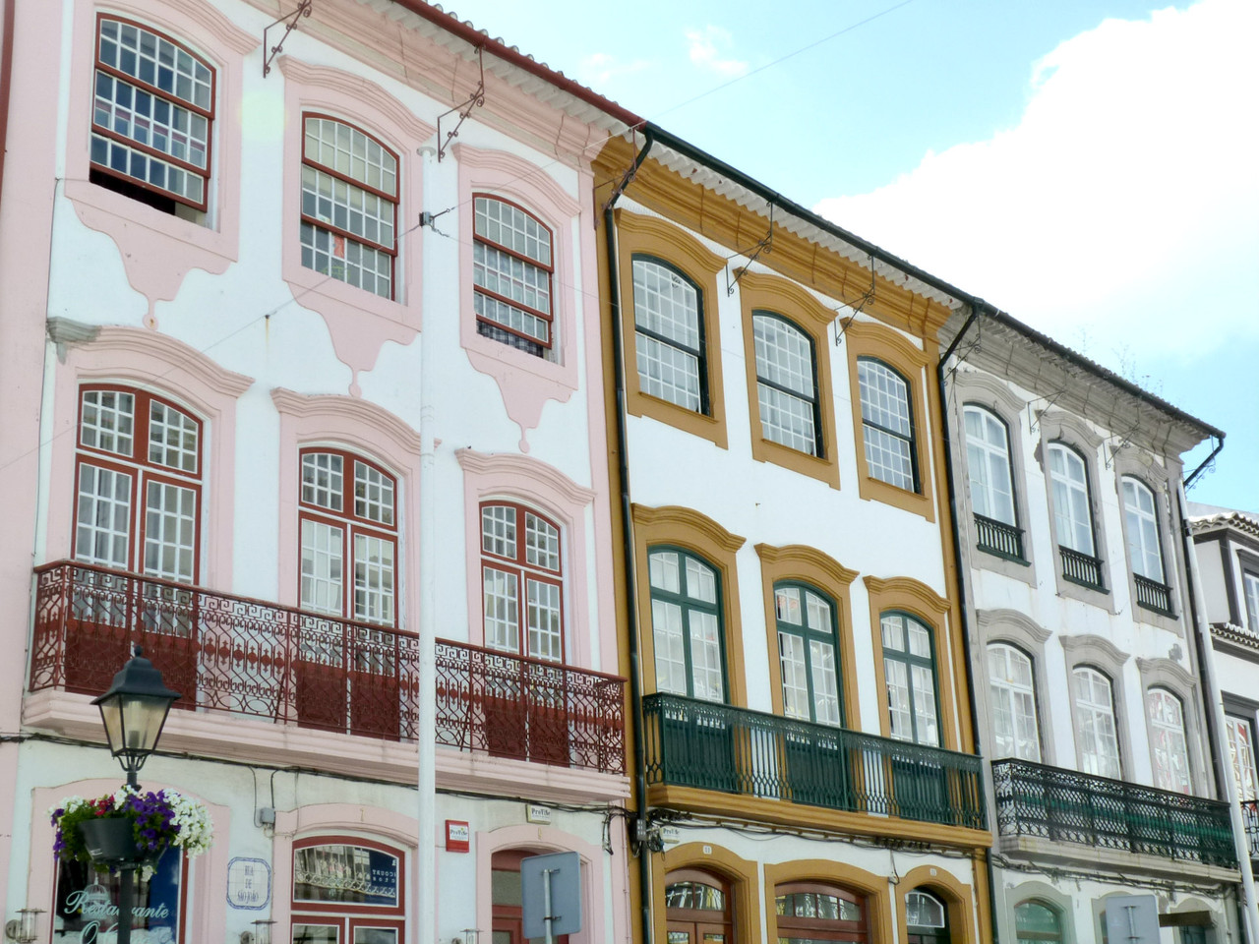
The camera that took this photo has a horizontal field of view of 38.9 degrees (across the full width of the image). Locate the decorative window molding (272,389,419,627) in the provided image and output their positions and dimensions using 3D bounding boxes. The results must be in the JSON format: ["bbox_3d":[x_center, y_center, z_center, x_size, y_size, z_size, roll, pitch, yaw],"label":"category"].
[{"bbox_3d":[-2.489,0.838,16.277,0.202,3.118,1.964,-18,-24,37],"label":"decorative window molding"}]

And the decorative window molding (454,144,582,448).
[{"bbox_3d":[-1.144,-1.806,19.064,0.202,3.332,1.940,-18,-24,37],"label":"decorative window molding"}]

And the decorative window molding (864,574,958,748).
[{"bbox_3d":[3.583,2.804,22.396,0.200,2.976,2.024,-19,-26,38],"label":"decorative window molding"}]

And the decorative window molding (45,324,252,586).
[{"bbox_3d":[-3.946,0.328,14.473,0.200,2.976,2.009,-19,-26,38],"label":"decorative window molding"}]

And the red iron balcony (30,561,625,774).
[{"bbox_3d":[-2.279,1.908,15.874,0.363,0.982,6.593,-18,-24,37],"label":"red iron balcony"}]

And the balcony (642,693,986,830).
[{"bbox_3d":[2.415,3.538,21.118,0.268,0.964,6.497,-18,-24,38],"label":"balcony"}]

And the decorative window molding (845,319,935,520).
[{"bbox_3d":[3.514,-0.683,23.766,0.200,2.592,2.172,-19,-26,38],"label":"decorative window molding"}]

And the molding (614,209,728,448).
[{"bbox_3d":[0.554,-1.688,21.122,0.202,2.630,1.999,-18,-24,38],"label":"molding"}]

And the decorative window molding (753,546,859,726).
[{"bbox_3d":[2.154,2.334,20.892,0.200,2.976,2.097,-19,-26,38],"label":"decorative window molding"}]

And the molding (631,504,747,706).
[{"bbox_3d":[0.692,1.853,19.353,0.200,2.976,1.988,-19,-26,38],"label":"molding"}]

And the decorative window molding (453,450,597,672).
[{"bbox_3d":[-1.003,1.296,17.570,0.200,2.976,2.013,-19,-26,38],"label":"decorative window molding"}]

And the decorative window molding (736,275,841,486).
[{"bbox_3d":[2.092,-1.188,22.786,0.202,2.630,2.047,-18,-24,38],"label":"decorative window molding"}]

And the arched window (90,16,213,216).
[{"bbox_3d":[-4.232,-3.238,15.811,0.130,1.939,1.318,-19,-26,38],"label":"arched window"}]

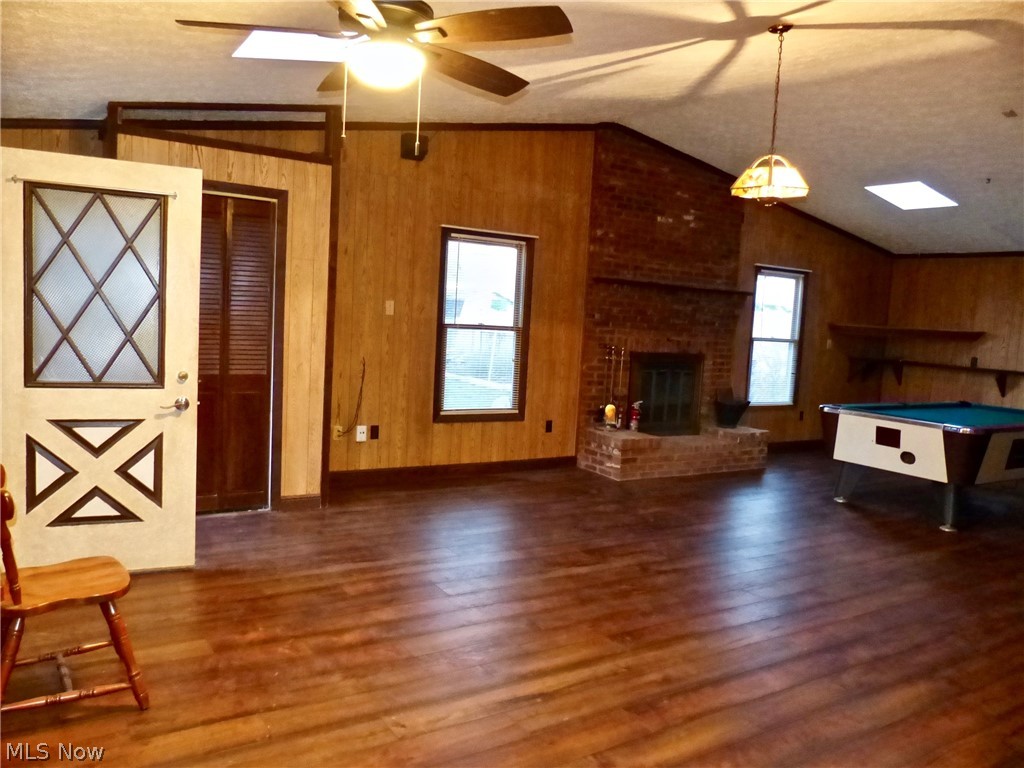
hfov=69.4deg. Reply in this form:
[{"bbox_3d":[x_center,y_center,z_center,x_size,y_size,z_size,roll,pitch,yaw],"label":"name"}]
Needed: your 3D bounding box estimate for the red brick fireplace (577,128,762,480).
[{"bbox_3d":[1.714,-0.763,7.239,2.079,3.208,0.632,0,6,-32],"label":"red brick fireplace"}]

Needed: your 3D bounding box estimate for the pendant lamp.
[{"bbox_3d":[1.454,-1.484,4.096,0.410,0.965,0.410,0,6,-32],"label":"pendant lamp"}]

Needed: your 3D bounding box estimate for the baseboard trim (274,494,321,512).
[{"bbox_3d":[-1.462,0.815,5.097,0.293,0.096,0.020,0,6,-32],"label":"baseboard trim"}]

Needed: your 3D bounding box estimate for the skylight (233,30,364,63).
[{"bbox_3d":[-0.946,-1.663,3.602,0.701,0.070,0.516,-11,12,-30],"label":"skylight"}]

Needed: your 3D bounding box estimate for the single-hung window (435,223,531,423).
[{"bbox_3d":[-0.238,-0.485,6.428,0.925,1.641,0.100,0,6,-32],"label":"single-hung window"}]

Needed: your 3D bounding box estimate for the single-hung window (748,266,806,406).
[{"bbox_3d":[3.019,-0.493,8.466,0.904,1.615,0.100,0,6,-32],"label":"single-hung window"}]

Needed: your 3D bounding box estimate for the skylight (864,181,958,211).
[{"bbox_3d":[3.966,-1.879,7.341,0.744,0.070,0.545,11,0,-33],"label":"skylight"}]

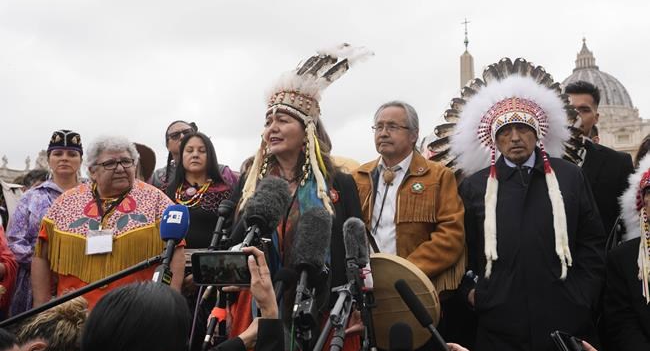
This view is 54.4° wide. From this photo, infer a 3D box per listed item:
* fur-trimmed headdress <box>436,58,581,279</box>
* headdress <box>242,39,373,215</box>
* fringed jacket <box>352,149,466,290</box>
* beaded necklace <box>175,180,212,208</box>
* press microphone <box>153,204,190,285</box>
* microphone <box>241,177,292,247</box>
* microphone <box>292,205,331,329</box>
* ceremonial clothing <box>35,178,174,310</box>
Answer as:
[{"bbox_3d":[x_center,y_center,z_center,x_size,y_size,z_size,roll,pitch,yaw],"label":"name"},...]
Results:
[{"bbox_3d":[0.695,-0.016,2.460,0.550,0.800,0.360,-1,-6,13],"label":"fur-trimmed headdress"},{"bbox_3d":[-0.072,-0.163,2.340,0.370,0.580,0.400,-5,-8,37],"label":"headdress"},{"bbox_3d":[0.332,0.220,2.780,0.560,0.680,0.340,-2,-7,21],"label":"fringed jacket"},{"bbox_3d":[-0.595,0.082,2.860,0.170,0.140,0.130,1,-6,-7],"label":"beaded necklace"},{"bbox_3d":[-0.406,0.182,1.670,0.078,0.250,0.078,12,-12,-6],"label":"press microphone"},{"bbox_3d":[-0.163,0.100,1.760,0.100,0.250,0.100,32,-31,0],"label":"microphone"},{"bbox_3d":[-0.036,0.246,1.690,0.100,0.330,0.110,9,-18,0],"label":"microphone"},{"bbox_3d":[-0.843,0.274,2.470,0.540,0.520,0.340,1,-6,-9],"label":"ceremonial clothing"}]

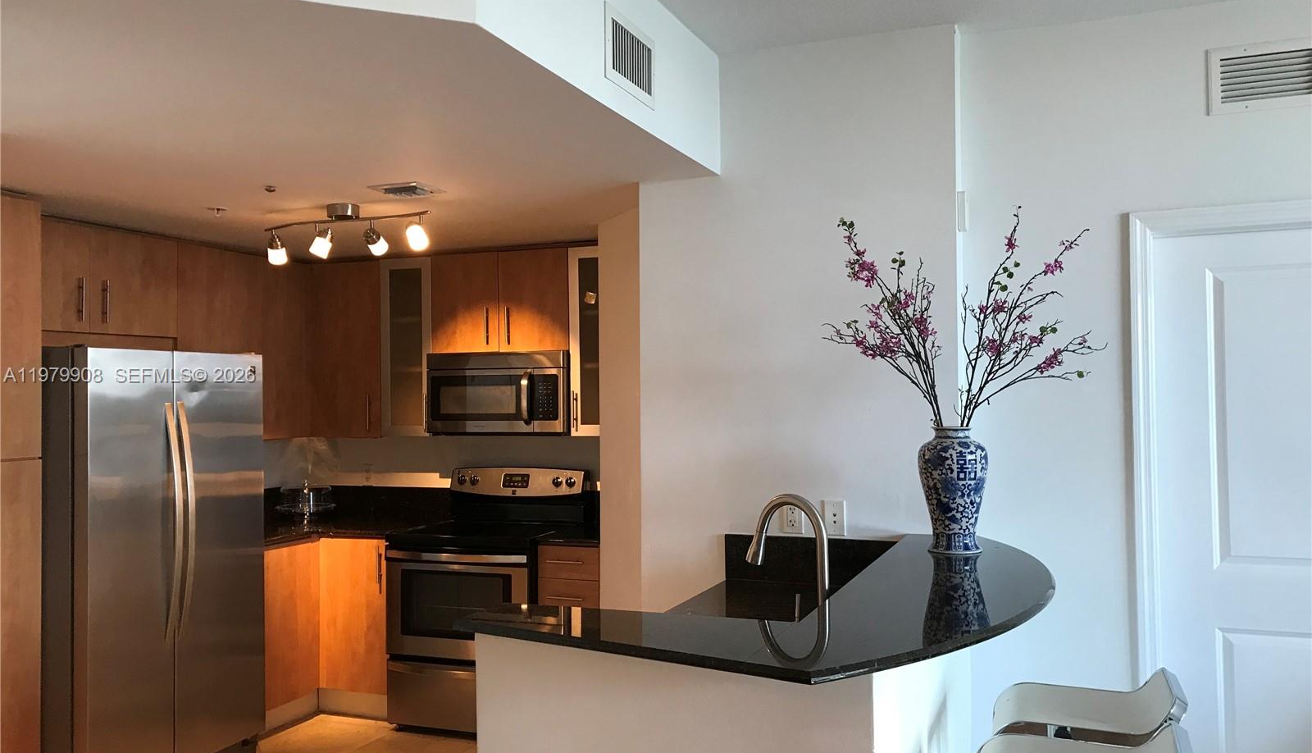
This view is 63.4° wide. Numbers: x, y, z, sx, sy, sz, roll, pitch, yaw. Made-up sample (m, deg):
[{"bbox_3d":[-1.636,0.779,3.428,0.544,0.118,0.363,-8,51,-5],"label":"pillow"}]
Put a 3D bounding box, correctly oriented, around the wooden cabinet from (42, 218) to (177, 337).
[{"bbox_3d":[-2.439,-0.395,4.342,0.335,0.445,0.941,-1,-1,19],"label":"wooden cabinet"}]

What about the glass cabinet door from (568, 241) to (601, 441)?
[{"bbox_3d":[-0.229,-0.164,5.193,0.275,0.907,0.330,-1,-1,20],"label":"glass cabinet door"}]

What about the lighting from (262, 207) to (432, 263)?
[{"bbox_3d":[-1.216,-0.557,4.137,0.840,0.207,0.180,-1,-1,23],"label":"lighting"}]

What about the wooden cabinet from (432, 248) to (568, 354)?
[{"bbox_3d":[-0.718,-0.363,5.374,0.762,0.490,0.330,-1,-1,20],"label":"wooden cabinet"}]

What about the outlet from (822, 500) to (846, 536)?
[{"bbox_3d":[0.587,0.465,3.486,0.072,0.114,0.010,-1,-1,20],"label":"outlet"}]

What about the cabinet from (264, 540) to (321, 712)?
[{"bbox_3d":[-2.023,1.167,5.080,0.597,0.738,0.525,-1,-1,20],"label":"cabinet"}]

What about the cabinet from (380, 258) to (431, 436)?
[{"bbox_3d":[-1.214,-0.145,5.552,0.298,0.907,0.330,-1,-1,20],"label":"cabinet"}]

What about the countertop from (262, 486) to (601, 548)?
[{"bbox_3d":[-1.229,0.692,5.096,2.110,0.210,1.230,-1,-1,19],"label":"countertop"}]

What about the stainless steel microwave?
[{"bbox_3d":[-0.736,0.086,5.367,0.760,0.408,0.420,-1,-1,19],"label":"stainless steel microwave"}]

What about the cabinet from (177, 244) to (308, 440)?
[{"bbox_3d":[-2.143,-0.141,5.236,0.330,0.907,0.900,-1,-1,20],"label":"cabinet"}]

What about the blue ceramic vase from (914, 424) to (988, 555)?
[{"bbox_3d":[0.880,0.335,3.151,0.210,0.363,0.210,-1,-1,19],"label":"blue ceramic vase"}]

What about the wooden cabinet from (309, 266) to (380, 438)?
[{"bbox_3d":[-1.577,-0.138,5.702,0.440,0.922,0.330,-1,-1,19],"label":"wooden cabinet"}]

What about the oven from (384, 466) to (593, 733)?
[{"bbox_3d":[-0.809,1.077,5.185,0.765,1.185,0.720,-1,-1,19],"label":"oven"}]

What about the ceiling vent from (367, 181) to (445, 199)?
[{"bbox_3d":[-0.902,-0.672,3.850,0.208,0.020,0.205,-1,-1,19],"label":"ceiling vent"}]

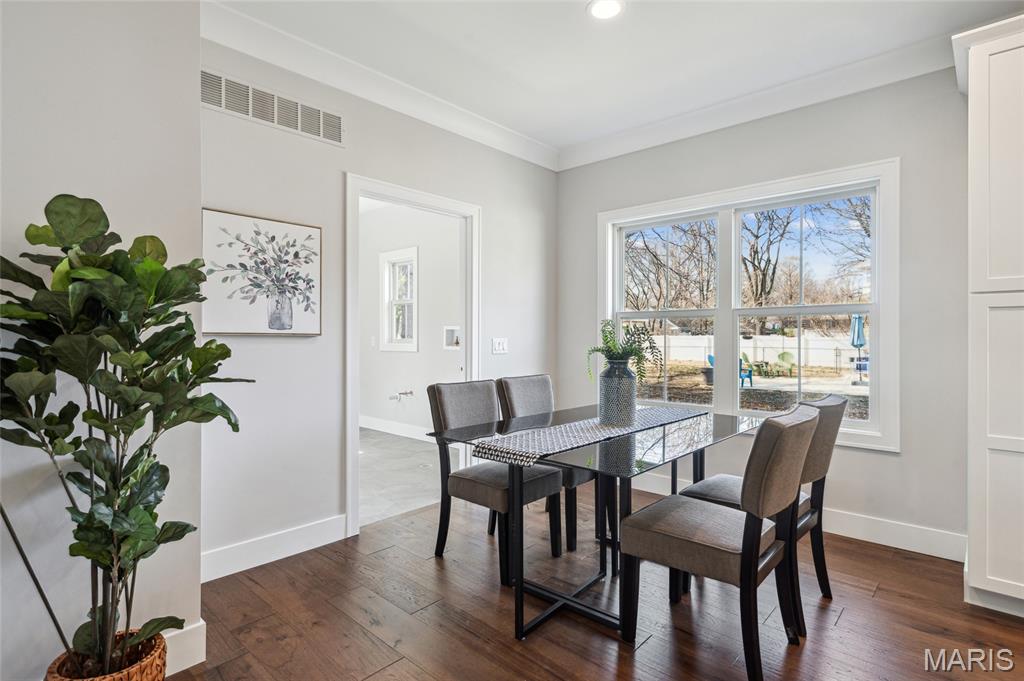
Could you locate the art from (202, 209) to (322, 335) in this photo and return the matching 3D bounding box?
[{"bbox_3d":[-1.268,-0.327,2.496,0.035,0.598,0.580,0,1,45],"label":"art"}]

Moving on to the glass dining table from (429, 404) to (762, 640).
[{"bbox_3d":[0.490,0.786,2.320,0.965,0.750,1.430,0,1,43],"label":"glass dining table"}]

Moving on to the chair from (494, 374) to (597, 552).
[{"bbox_3d":[0.274,0.698,3.006,0.580,0.915,0.460,0,1,43],"label":"chair"}]

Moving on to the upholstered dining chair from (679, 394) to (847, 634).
[{"bbox_3d":[1.130,0.704,2.189,0.580,0.915,0.460,0,1,43],"label":"upholstered dining chair"}]

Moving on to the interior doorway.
[{"bbox_3d":[-0.631,0.085,3.235,0.130,2.137,1.052,0,1,45],"label":"interior doorway"}]

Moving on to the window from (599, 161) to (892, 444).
[{"bbox_3d":[1.462,-0.204,3.344,1.905,1.643,0.120,0,1,41],"label":"window"}]

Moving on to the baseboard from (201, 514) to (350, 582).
[{"bbox_3d":[-1.237,1.088,2.552,0.018,0.142,0.785,0,1,45],"label":"baseboard"}]

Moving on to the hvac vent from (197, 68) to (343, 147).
[{"bbox_3d":[-1.238,-1.221,2.533,0.020,0.204,0.755,0,1,45],"label":"hvac vent"}]

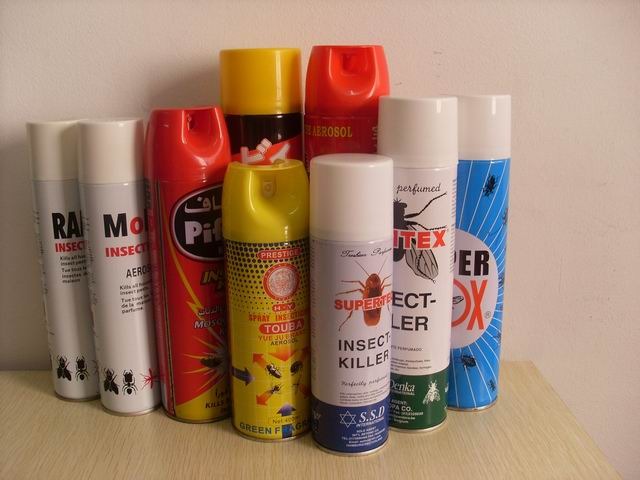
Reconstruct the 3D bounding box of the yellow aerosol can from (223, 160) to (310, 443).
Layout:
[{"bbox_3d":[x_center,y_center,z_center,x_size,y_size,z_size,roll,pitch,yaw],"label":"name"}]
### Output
[{"bbox_3d":[-0.045,0.050,0.595,0.068,0.229,0.068,-5,13,-18],"label":"yellow aerosol can"}]

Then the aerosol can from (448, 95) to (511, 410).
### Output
[{"bbox_3d":[0.138,0.013,0.631,0.054,0.281,0.054,-1,13,0],"label":"aerosol can"}]

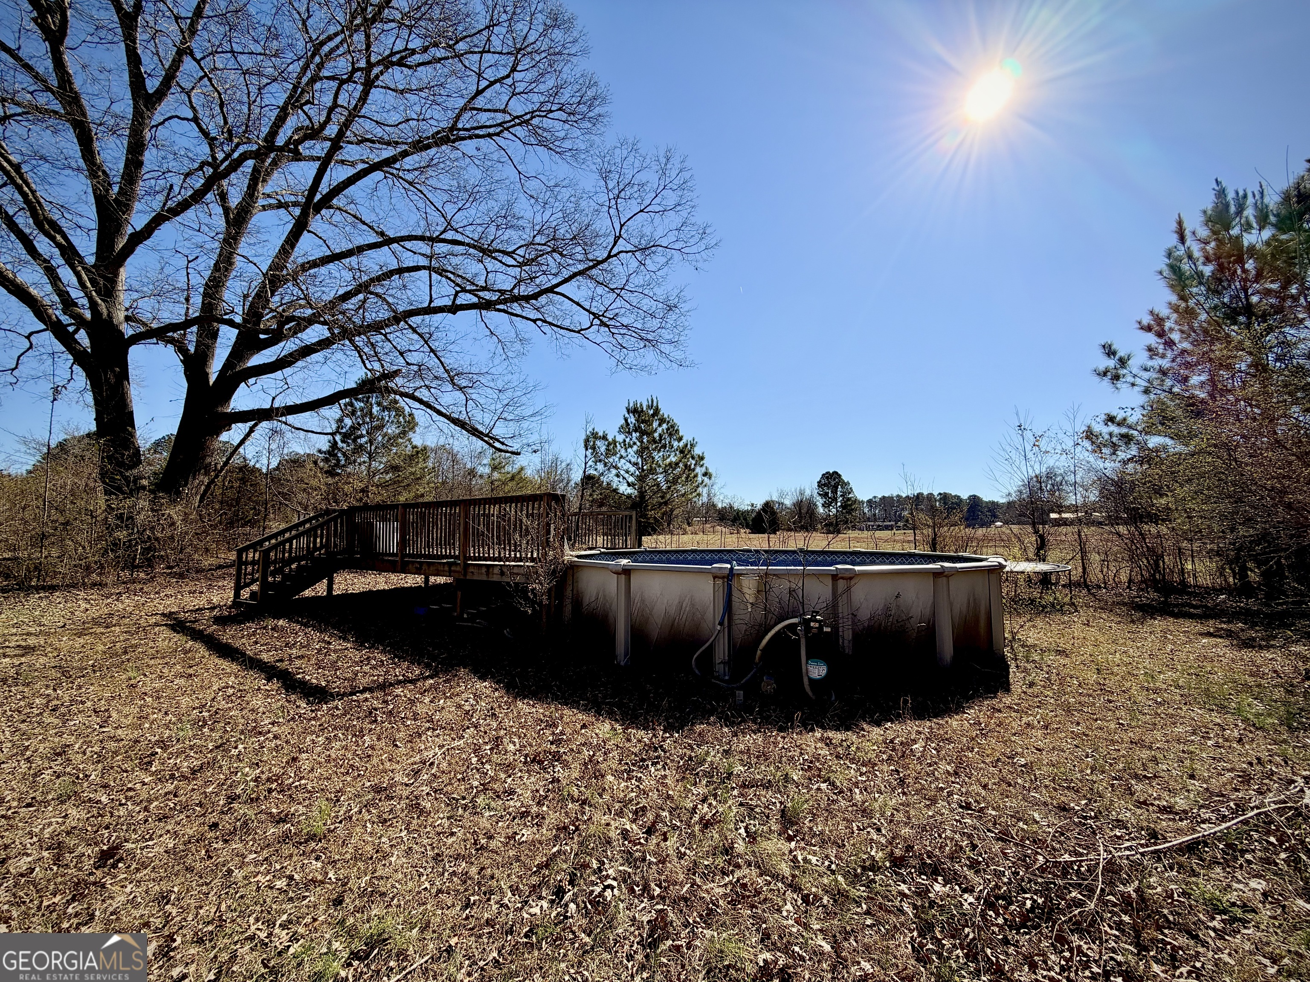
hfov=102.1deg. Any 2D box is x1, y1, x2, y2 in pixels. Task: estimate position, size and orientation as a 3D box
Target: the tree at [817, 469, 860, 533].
[{"bbox_3d":[34.673,2.125,100.000,8.300,12.200,8.300,0,-4,0],"label":"tree"}]

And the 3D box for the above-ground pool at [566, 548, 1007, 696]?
[{"bbox_3d":[2.082,1.818,9.601,7.300,1.330,7.300,0,-4,0],"label":"above-ground pool"}]

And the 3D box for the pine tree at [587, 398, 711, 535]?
[{"bbox_3d":[-0.251,-0.290,20.000,4.600,6.500,4.600,0,-4,0],"label":"pine tree"}]

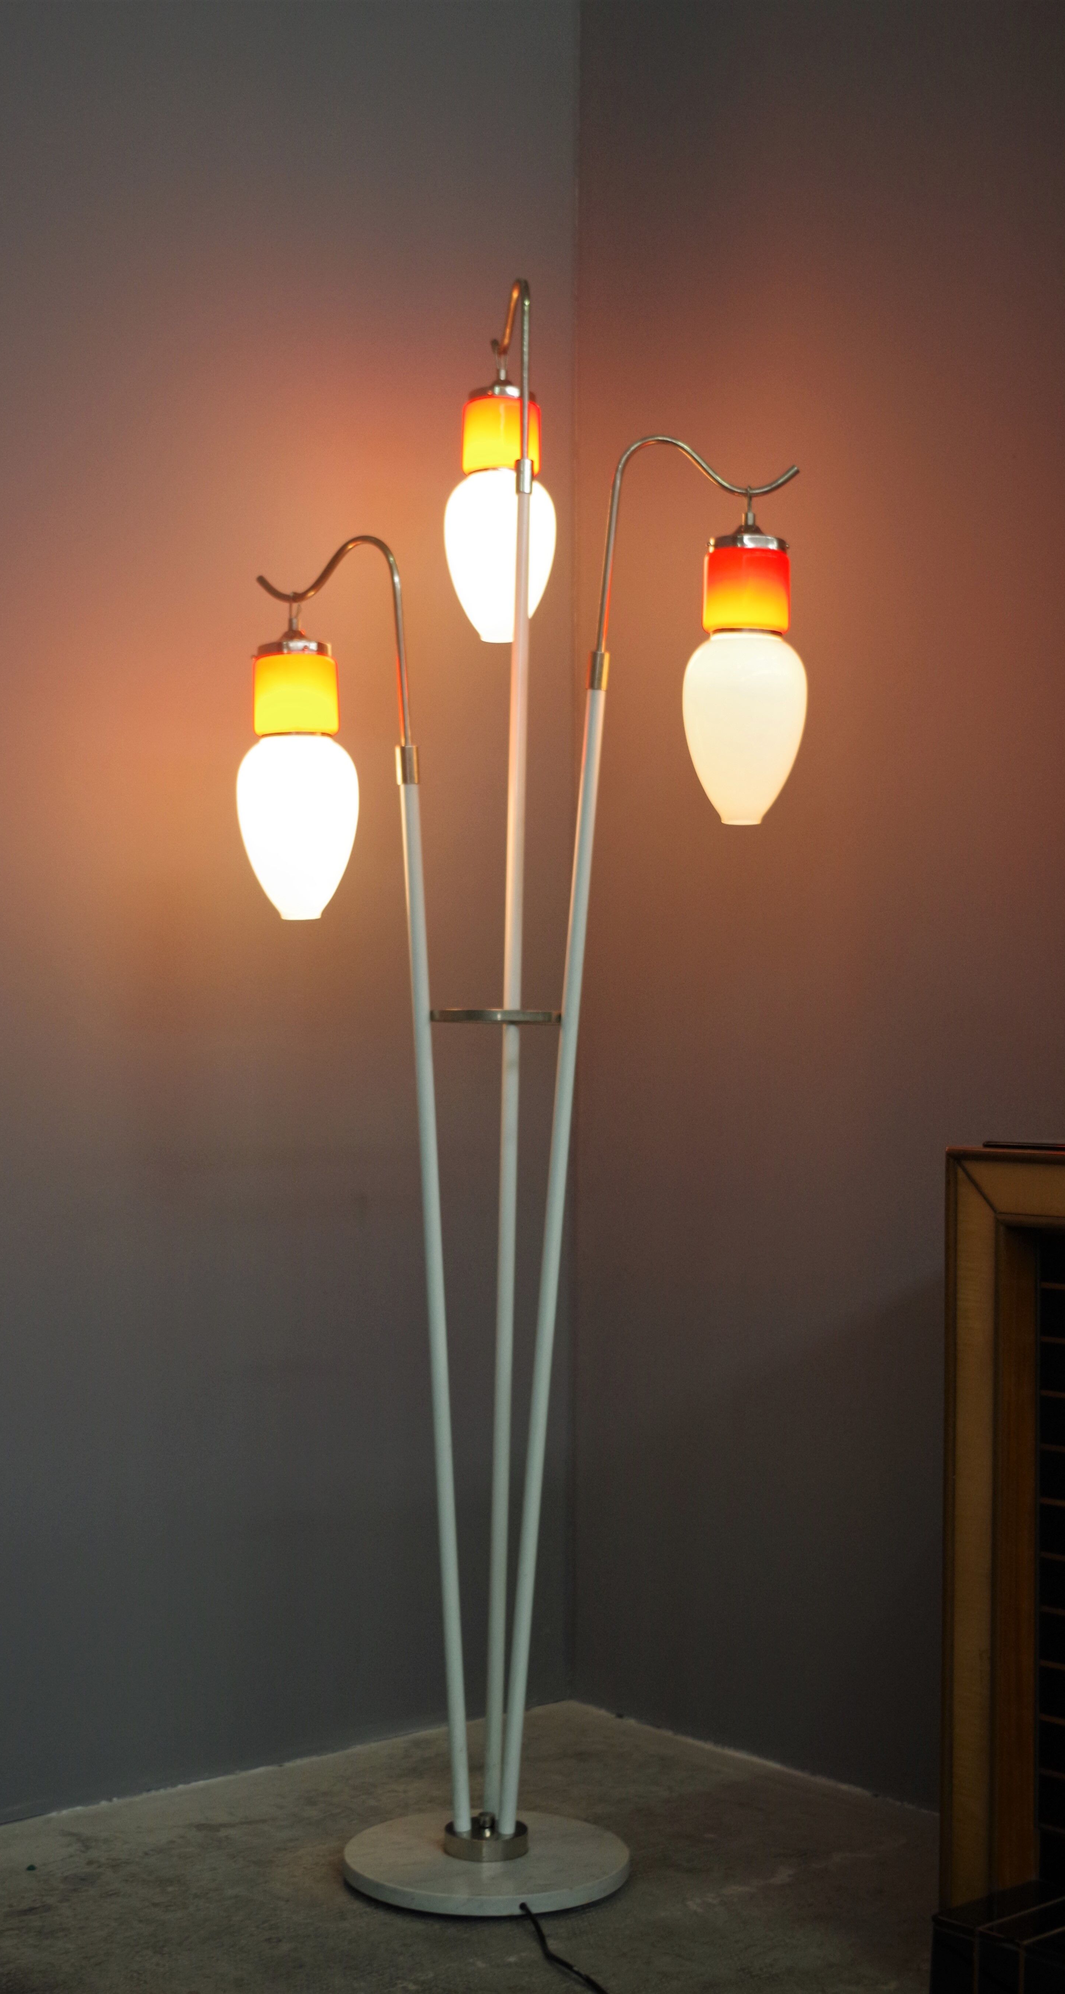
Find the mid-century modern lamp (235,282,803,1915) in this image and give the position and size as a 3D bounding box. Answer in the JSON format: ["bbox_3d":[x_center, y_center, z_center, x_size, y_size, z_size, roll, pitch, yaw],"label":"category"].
[{"bbox_3d":[-0.022,0.036,2.581,0.623,1.766,0.517,1,-3,0],"label":"mid-century modern lamp"}]

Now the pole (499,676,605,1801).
[{"bbox_3d":[0.021,0.273,2.416,0.018,1.192,0.018,4,0,0],"label":"pole"}]

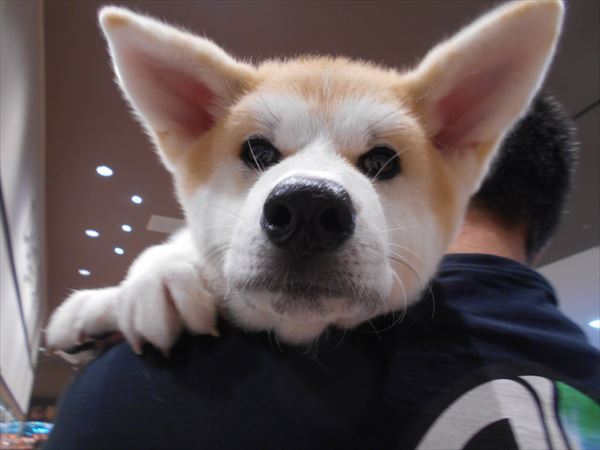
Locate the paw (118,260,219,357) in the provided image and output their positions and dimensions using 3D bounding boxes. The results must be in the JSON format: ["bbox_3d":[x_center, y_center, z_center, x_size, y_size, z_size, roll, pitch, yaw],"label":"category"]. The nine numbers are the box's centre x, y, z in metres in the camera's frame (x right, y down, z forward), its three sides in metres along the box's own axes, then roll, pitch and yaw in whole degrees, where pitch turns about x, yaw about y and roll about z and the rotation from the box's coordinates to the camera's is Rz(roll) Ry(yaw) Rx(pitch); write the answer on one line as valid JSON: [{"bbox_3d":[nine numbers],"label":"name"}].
[{"bbox_3d":[-0.080,0.049,0.272,0.058,0.052,0.056,0,15,0],"label":"paw"}]

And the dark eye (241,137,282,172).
[{"bbox_3d":[-0.021,-0.039,0.250,0.023,0.019,0.015,5,2,13],"label":"dark eye"}]

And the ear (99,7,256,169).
[{"bbox_3d":[-0.084,-0.095,0.290,0.087,0.106,0.045,-42,-3,9],"label":"ear"}]

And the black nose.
[{"bbox_3d":[0.003,-0.004,0.188,0.038,0.032,0.027,4,2,5],"label":"black nose"}]

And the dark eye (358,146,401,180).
[{"bbox_3d":[0.044,-0.034,0.250,0.023,0.019,0.015,4,2,-5],"label":"dark eye"}]

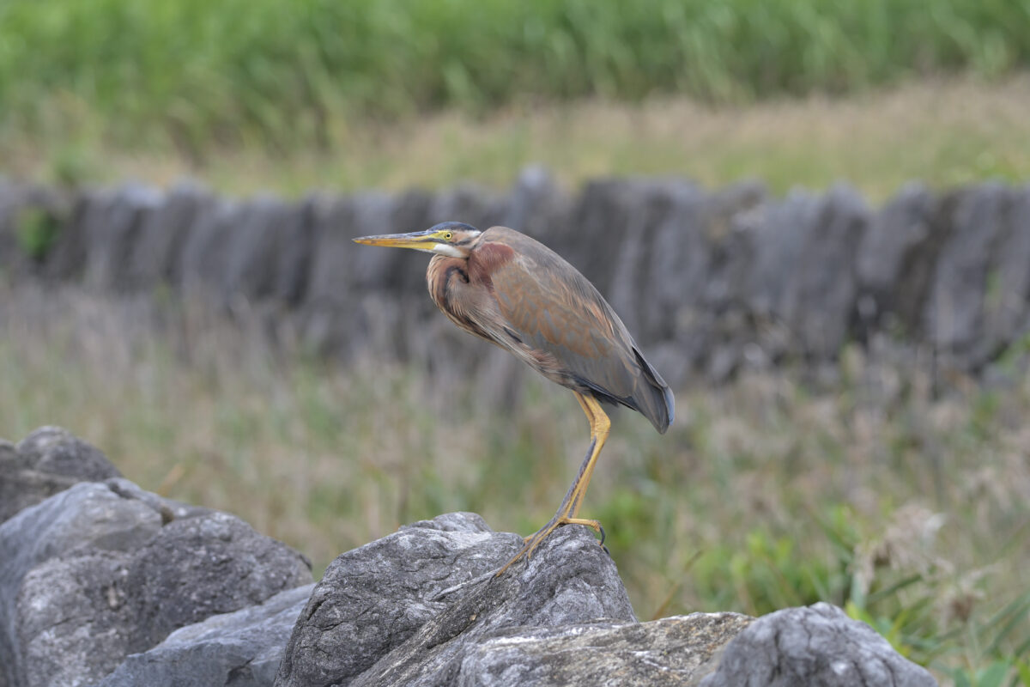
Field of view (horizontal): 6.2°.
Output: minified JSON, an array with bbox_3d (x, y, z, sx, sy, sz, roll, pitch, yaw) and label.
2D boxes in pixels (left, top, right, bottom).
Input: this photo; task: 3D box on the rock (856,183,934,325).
[{"bbox_3d":[1.279,-0.302,31.800,0.250,0.480,0.300,0,3,0],"label":"rock"}]

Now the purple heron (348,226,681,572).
[{"bbox_3d":[-0.002,0.076,13.100,0.440,0.485,0.160,1,3,13],"label":"purple heron"}]

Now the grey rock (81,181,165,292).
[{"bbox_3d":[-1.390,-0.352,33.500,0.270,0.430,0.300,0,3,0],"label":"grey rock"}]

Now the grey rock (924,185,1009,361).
[{"bbox_3d":[1.525,-0.233,31.800,0.270,0.600,0.320,0,3,0],"label":"grey rock"}]

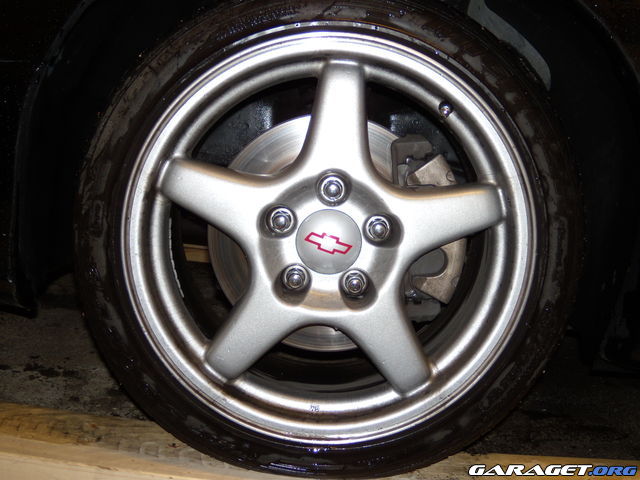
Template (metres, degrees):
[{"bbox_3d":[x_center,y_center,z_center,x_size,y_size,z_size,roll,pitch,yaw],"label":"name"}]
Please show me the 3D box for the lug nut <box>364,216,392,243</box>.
[{"bbox_3d":[0.069,-0.014,0.785,0.027,0.027,0.031,0,6,-1],"label":"lug nut"}]

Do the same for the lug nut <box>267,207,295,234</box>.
[{"bbox_3d":[-0.046,-0.022,0.783,0.027,0.027,0.031,0,6,-1],"label":"lug nut"}]

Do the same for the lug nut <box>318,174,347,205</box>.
[{"bbox_3d":[0.015,-0.059,0.780,0.027,0.027,0.031,0,6,-1],"label":"lug nut"}]

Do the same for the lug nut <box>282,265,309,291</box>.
[{"bbox_3d":[-0.029,0.047,0.790,0.027,0.027,0.031,0,6,-1],"label":"lug nut"}]

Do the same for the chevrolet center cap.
[{"bbox_3d":[0.010,0.002,0.773,0.075,0.075,0.017,13,6,-2],"label":"chevrolet center cap"}]

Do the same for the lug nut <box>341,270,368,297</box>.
[{"bbox_3d":[0.042,0.052,0.792,0.027,0.027,0.031,0,6,-1],"label":"lug nut"}]

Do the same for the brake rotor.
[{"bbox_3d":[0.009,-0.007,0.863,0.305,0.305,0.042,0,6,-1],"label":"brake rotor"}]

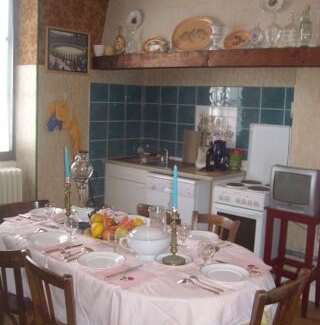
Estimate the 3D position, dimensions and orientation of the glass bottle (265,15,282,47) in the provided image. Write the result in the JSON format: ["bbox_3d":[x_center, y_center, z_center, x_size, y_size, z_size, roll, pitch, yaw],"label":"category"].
[{"bbox_3d":[0.805,-0.930,3.065,0.115,0.241,0.105,9,11,41],"label":"glass bottle"}]

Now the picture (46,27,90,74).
[{"bbox_3d":[-0.915,-1.118,4.358,0.505,0.438,0.025,-5,11,-43],"label":"picture"}]

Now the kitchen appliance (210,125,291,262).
[{"bbox_3d":[0.873,0.365,4.030,0.495,1.408,0.585,8,10,37],"label":"kitchen appliance"}]

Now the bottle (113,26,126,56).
[{"bbox_3d":[-0.399,-1.230,4.368,0.115,0.296,0.090,8,10,38],"label":"bottle"}]

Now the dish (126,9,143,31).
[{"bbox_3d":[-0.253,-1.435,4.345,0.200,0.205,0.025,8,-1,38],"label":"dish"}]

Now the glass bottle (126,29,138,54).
[{"bbox_3d":[-0.265,-1.186,4.265,0.100,0.247,0.100,8,10,38],"label":"glass bottle"}]

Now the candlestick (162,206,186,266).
[{"bbox_3d":[0.083,0.383,2.308,0.127,0.310,0.127,2,8,0],"label":"candlestick"}]

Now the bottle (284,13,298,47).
[{"bbox_3d":[0.997,-0.994,3.279,0.095,0.261,0.095,8,10,38],"label":"bottle"}]

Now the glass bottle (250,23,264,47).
[{"bbox_3d":[0.711,-0.916,3.151,0.090,0.177,0.080,9,11,41],"label":"glass bottle"}]

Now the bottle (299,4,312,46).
[{"bbox_3d":[0.986,-0.917,2.904,0.078,0.289,0.078,9,11,41],"label":"bottle"}]

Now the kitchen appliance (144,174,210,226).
[{"bbox_3d":[0.272,0.528,4.259,0.595,0.840,0.590,9,11,41],"label":"kitchen appliance"}]

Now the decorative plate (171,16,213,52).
[{"bbox_3d":[0.278,-1.056,3.564,0.450,0.300,0.035,9,0,41],"label":"decorative plate"}]

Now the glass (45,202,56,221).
[{"bbox_3d":[-0.699,0.312,2.780,0.076,0.120,0.076,2,8,0],"label":"glass"}]

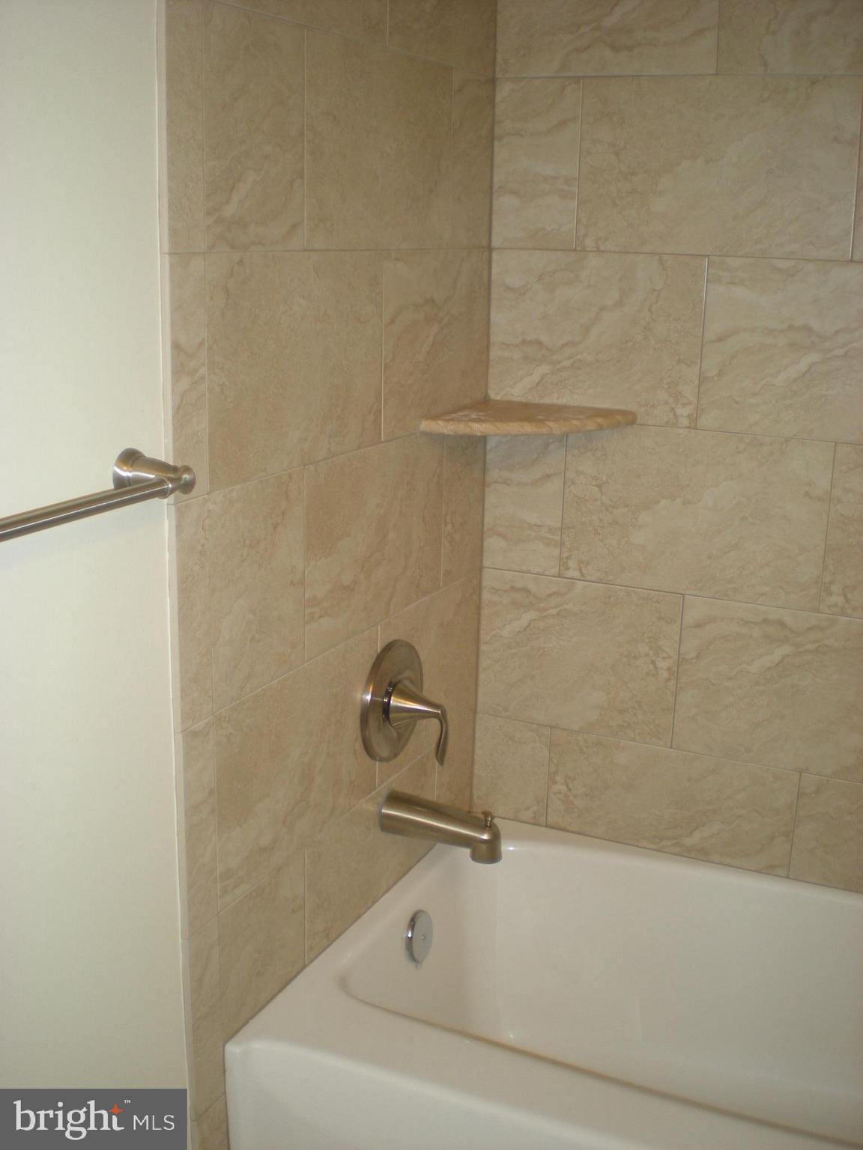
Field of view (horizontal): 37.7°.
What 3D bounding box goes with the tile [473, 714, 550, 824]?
[{"bbox_3d":[0.138,0.327,2.142,0.137,0.181,0.010,8,17,24],"label":"tile"}]

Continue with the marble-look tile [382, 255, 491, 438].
[{"bbox_3d":[0.008,-0.341,1.823,0.010,0.253,0.352,8,17,24],"label":"marble-look tile"}]

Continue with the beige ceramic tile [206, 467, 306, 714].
[{"bbox_3d":[-0.204,0.012,1.469,0.010,0.253,0.201,8,17,24],"label":"beige ceramic tile"}]

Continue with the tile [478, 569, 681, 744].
[{"bbox_3d":[0.233,0.129,2.030,0.336,0.251,0.009,8,17,24],"label":"tile"}]

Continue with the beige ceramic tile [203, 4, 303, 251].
[{"bbox_3d":[-0.188,-0.468,1.333,0.009,0.251,0.194,8,17,24],"label":"beige ceramic tile"}]

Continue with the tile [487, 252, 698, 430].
[{"bbox_3d":[0.242,-0.357,1.896,0.336,0.251,0.009,8,17,24],"label":"tile"}]

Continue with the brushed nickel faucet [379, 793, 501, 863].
[{"bbox_3d":[0.019,0.366,1.836,0.178,0.080,0.058,8,17,24],"label":"brushed nickel faucet"}]

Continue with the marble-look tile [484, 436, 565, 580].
[{"bbox_3d":[0.148,-0.128,2.018,0.137,0.253,0.010,8,17,24],"label":"marble-look tile"}]

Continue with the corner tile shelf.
[{"bbox_3d":[0.143,-0.223,1.837,0.243,0.020,0.243,8,17,24],"label":"corner tile shelf"}]

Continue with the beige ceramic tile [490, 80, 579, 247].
[{"bbox_3d":[0.156,-0.609,1.873,0.134,0.251,0.009,8,17,24],"label":"beige ceramic tile"}]

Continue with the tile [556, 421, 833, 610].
[{"bbox_3d":[0.392,-0.092,1.907,0.404,0.253,0.010,8,17,24],"label":"tile"}]

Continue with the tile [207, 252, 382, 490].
[{"bbox_3d":[-0.153,-0.254,1.484,0.009,0.251,0.392,8,17,24],"label":"tile"}]

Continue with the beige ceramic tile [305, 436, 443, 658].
[{"bbox_3d":[-0.073,-0.056,1.723,0.009,0.251,0.394,8,17,24],"label":"beige ceramic tile"}]

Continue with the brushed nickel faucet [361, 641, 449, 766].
[{"bbox_3d":[-0.018,0.188,1.809,0.093,0.178,0.177,8,17,24],"label":"brushed nickel faucet"}]

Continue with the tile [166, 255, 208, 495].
[{"bbox_3d":[-0.254,-0.202,1.288,0.010,0.253,0.059,8,17,24],"label":"tile"}]

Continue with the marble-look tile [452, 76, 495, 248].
[{"bbox_3d":[0.056,-0.600,1.832,0.009,0.251,0.150,8,17,24],"label":"marble-look tile"}]

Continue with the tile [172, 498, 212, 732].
[{"bbox_3d":[-0.260,0.042,1.354,0.010,0.253,0.059,8,17,24],"label":"tile"}]

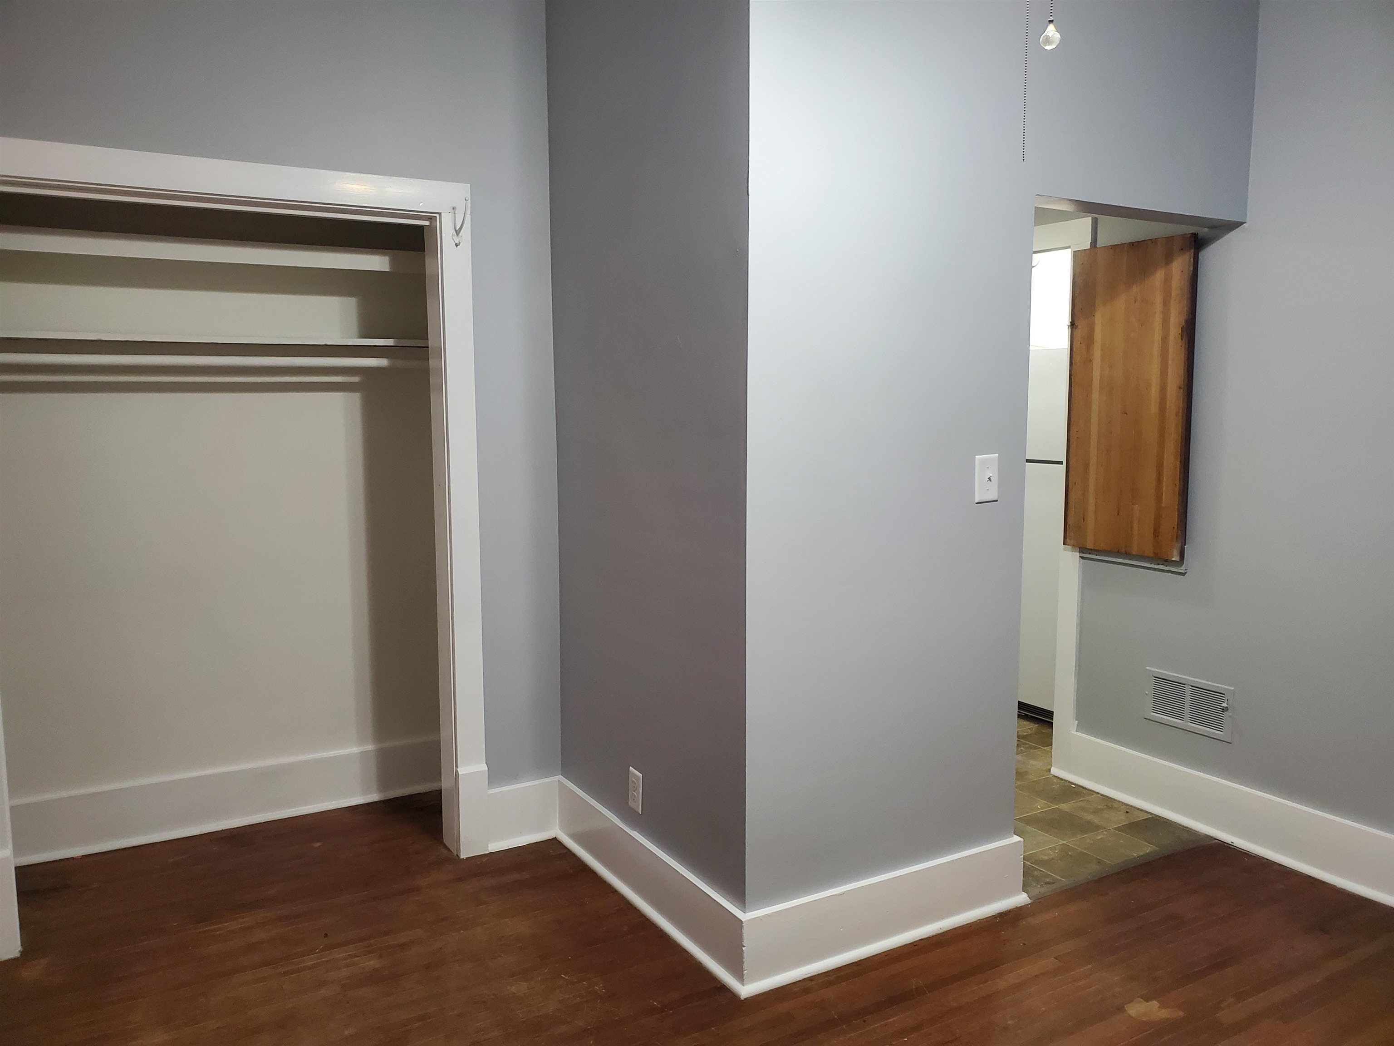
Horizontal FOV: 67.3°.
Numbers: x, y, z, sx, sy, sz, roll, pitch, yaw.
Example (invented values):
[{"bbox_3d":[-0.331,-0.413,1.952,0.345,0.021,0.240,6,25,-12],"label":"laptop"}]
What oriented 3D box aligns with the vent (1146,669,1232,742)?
[{"bbox_3d":[1.688,0.628,3.609,0.018,0.187,0.331,-4,7,-30],"label":"vent"}]

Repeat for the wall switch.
[{"bbox_3d":[0.797,-0.120,2.869,0.081,0.128,0.014,-4,7,-30],"label":"wall switch"}]

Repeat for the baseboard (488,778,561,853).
[{"bbox_3d":[-0.570,0.970,3.482,0.262,0.195,0.035,-4,7,-30],"label":"baseboard"}]

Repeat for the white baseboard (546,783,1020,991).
[{"bbox_3d":[0.254,0.987,3.304,1.005,0.194,1.149,-4,7,-30],"label":"white baseboard"}]

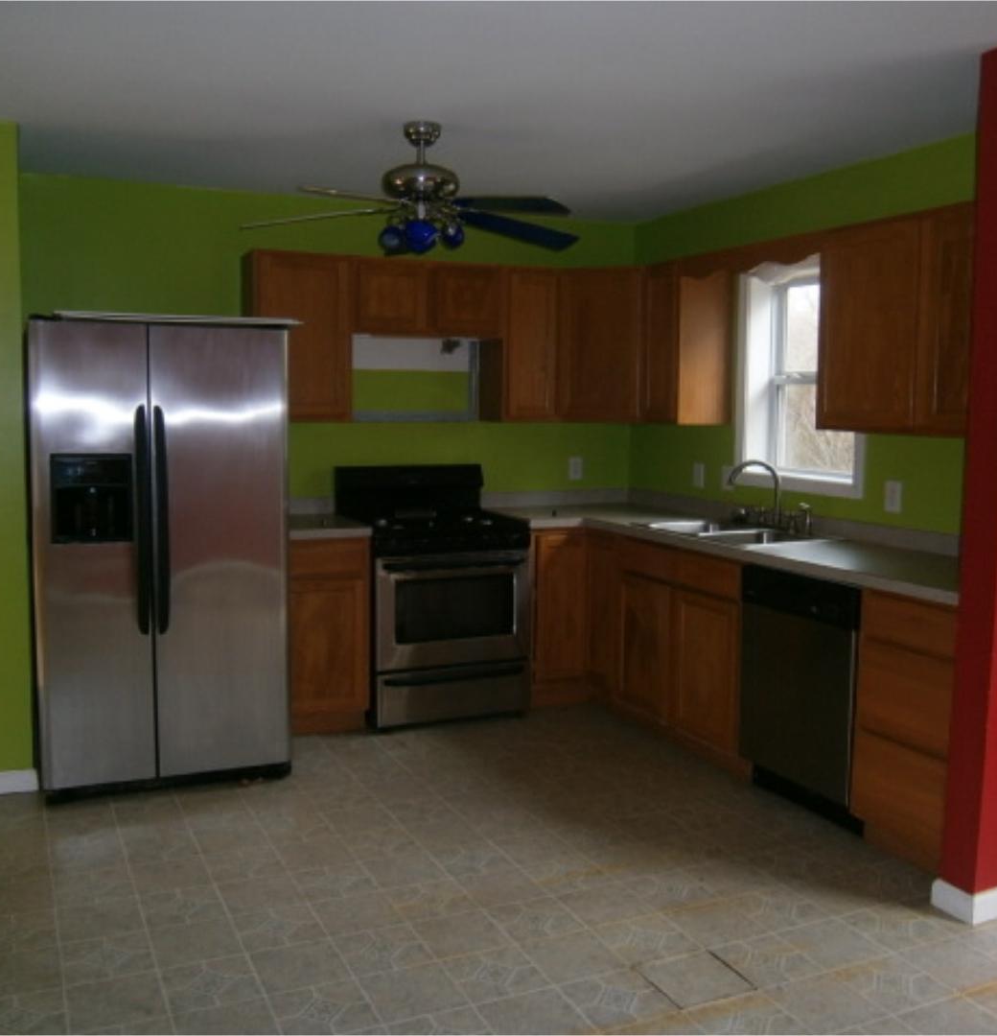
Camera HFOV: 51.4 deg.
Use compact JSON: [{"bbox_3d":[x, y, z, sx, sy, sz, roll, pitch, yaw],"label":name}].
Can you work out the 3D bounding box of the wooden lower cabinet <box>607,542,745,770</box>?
[{"bbox_3d":[1.016,0.546,4.565,0.620,0.876,0.932,-3,7,-25],"label":"wooden lower cabinet"}]

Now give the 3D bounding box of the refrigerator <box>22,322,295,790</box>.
[{"bbox_3d":[-1.342,0.129,4.115,0.895,1.745,0.830,-2,6,-22],"label":"refrigerator"}]

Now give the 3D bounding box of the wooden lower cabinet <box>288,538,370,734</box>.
[{"bbox_3d":[-0.897,0.497,4.753,0.444,0.892,0.627,-2,6,-25],"label":"wooden lower cabinet"}]

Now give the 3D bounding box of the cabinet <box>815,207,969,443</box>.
[{"bbox_3d":[1.575,-0.670,3.583,0.310,0.751,1.003,-2,6,-25],"label":"cabinet"}]

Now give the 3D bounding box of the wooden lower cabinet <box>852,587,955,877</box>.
[{"bbox_3d":[1.562,0.680,3.396,0.620,0.876,0.443,-3,7,-25],"label":"wooden lower cabinet"}]

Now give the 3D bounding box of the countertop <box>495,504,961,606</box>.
[{"bbox_3d":[0.898,0.095,4.340,0.947,0.038,2.832,-2,6,-25],"label":"countertop"}]

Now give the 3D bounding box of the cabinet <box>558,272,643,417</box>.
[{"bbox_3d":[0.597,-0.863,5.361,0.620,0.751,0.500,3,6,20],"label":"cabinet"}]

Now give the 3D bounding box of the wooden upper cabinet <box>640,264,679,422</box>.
[{"bbox_3d":[0.911,-0.835,5.016,0.320,0.756,0.305,-3,7,-25],"label":"wooden upper cabinet"}]

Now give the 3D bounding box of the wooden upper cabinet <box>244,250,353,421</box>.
[{"bbox_3d":[-0.931,-0.822,4.781,0.439,0.751,0.310,-2,6,-25],"label":"wooden upper cabinet"}]

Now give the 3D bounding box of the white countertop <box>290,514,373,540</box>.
[{"bbox_3d":[-0.900,0.050,4.765,0.443,0.039,0.635,-3,7,-25],"label":"white countertop"}]

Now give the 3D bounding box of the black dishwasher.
[{"bbox_3d":[1.320,0.602,3.795,0.616,0.820,0.590,-2,6,-25],"label":"black dishwasher"}]

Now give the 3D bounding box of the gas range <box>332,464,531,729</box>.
[{"bbox_3d":[-0.326,0.345,5.020,0.767,1.155,0.680,-3,7,-25],"label":"gas range"}]

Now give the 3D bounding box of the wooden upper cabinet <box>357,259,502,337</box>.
[{"bbox_3d":[-0.392,-1.051,5.051,0.762,0.353,0.320,-3,7,-25],"label":"wooden upper cabinet"}]

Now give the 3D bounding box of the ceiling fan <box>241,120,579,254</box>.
[{"bbox_3d":[-0.272,-1.138,3.599,1.250,0.447,1.230,-3,7,-25],"label":"ceiling fan"}]

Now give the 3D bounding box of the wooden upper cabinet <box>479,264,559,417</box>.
[{"bbox_3d":[0.103,-0.873,5.303,0.327,0.756,0.320,-3,7,-25],"label":"wooden upper cabinet"}]

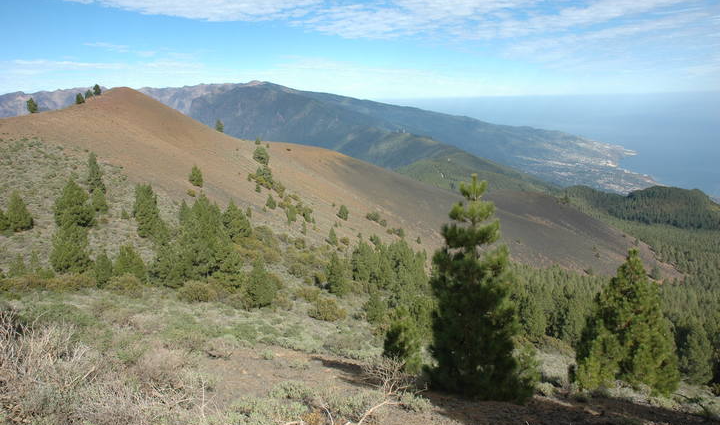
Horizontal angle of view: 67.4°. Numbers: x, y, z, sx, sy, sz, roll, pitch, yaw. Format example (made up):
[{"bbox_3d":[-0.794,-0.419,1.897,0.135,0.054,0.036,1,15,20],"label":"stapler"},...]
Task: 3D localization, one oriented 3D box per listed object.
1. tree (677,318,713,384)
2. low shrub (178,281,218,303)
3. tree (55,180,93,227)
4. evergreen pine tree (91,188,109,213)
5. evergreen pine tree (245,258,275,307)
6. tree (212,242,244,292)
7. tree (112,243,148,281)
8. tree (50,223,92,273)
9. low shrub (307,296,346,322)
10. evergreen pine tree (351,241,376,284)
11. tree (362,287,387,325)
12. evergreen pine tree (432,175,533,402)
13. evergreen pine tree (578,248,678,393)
[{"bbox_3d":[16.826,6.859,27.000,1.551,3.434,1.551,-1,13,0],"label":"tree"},{"bbox_3d":[-14.349,7.000,48.000,3.420,1.339,3.420,-1,13,0],"label":"low shrub"},{"bbox_3d":[-32.804,-1.034,62.000,4.596,5.350,4.596,-8,15,-28],"label":"tree"},{"bbox_3d":[-40.674,-1.942,84.000,2.550,3.949,2.550,-1,13,0],"label":"evergreen pine tree"},{"bbox_3d":[-9.004,6.098,48.000,2.642,4.363,2.642,-1,13,0],"label":"evergreen pine tree"},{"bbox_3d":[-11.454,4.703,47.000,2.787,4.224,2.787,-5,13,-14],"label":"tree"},{"bbox_3d":[-24.872,5.218,58.000,3.393,3.897,3.393,-1,13,0],"label":"tree"},{"bbox_3d":[-27.267,3.403,51.000,3.970,4.584,3.970,-8,15,-28],"label":"tree"},{"bbox_3d":[-2.229,6.583,37.000,2.606,1.650,2.400,-2,13,-4],"label":"low shrub"},{"bbox_3d":[0.365,5.431,60.000,2.906,4.565,2.906,-1,13,0],"label":"evergreen pine tree"},{"bbox_3d":[1.116,7.212,42.000,1.875,2.896,1.875,-1,13,0],"label":"tree"},{"bbox_3d":[2.395,1.394,10.500,2.013,4.341,2.013,-1,13,0],"label":"evergreen pine tree"},{"bbox_3d":[7.690,3.000,15.500,2.720,4.019,2.720,-1,13,0],"label":"evergreen pine tree"}]

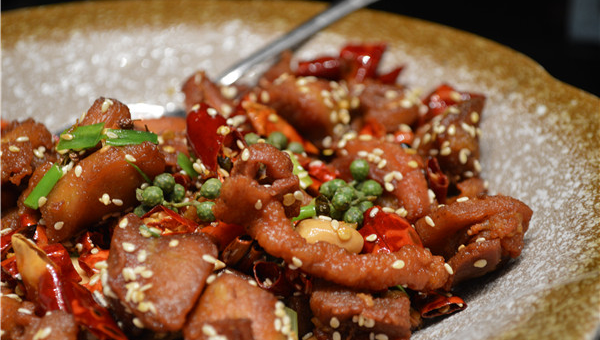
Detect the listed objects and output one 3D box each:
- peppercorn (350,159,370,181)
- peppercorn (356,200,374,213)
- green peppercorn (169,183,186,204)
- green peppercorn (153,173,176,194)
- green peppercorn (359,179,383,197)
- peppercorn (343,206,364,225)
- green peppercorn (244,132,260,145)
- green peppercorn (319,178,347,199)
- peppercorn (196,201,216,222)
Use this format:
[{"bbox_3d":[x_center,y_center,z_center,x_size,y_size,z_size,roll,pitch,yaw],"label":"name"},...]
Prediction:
[{"bbox_3d":[0.016,0.000,0.295,0.005,0.005,0.005,0,27,0],"label":"peppercorn"},{"bbox_3d":[0.017,0.009,0.283,0.005,0.005,0.005,-1,28,0],"label":"peppercorn"},{"bbox_3d":[-0.032,0.006,0.288,0.005,0.005,0.005,0,27,0],"label":"green peppercorn"},{"bbox_3d":[-0.036,0.004,0.295,0.006,0.006,0.006,-1,28,0],"label":"green peppercorn"},{"bbox_3d":[0.019,0.005,0.290,0.005,0.005,0.005,-1,28,0],"label":"green peppercorn"},{"bbox_3d":[0.013,0.011,0.276,0.005,0.005,0.005,-1,28,0],"label":"peppercorn"},{"bbox_3d":[-0.014,-0.009,0.320,0.005,0.005,0.005,-1,28,0],"label":"green peppercorn"},{"bbox_3d":[0.009,0.005,0.291,0.006,0.006,0.006,-1,28,0],"label":"green peppercorn"},{"bbox_3d":[-0.023,0.011,0.283,0.005,0.005,0.005,0,27,0],"label":"peppercorn"}]

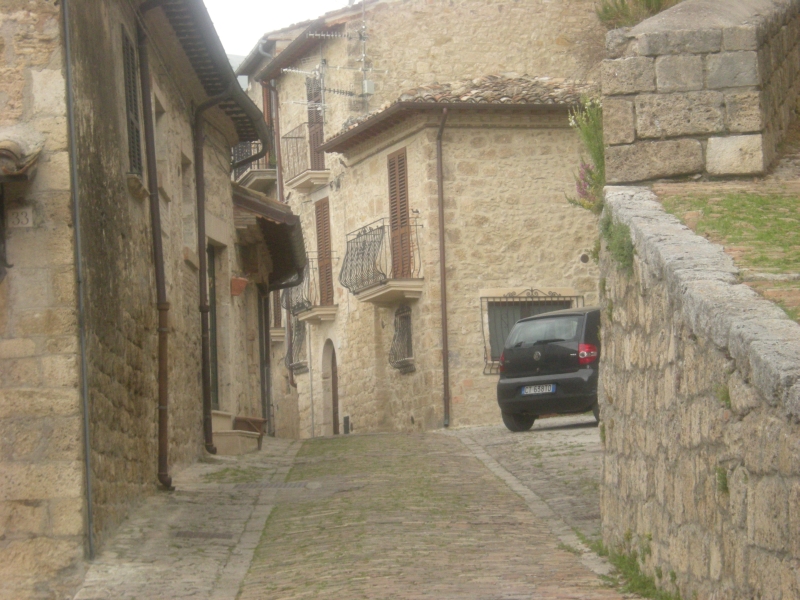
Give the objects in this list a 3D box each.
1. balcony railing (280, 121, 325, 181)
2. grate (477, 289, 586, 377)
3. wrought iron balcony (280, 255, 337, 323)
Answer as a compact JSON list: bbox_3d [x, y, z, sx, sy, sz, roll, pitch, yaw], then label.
[{"bbox_3d":[-1.886,-2.922,47.020,0.470,0.923,1.480,-1,-7,-19],"label":"balcony railing"},{"bbox_3d":[2.106,0.506,37.386,1.757,1.357,0.185,0,-7,-20],"label":"grate"},{"bbox_3d":[-1.807,-0.172,46.532,0.740,1.358,1.330,-1,-7,-19],"label":"wrought iron balcony"}]

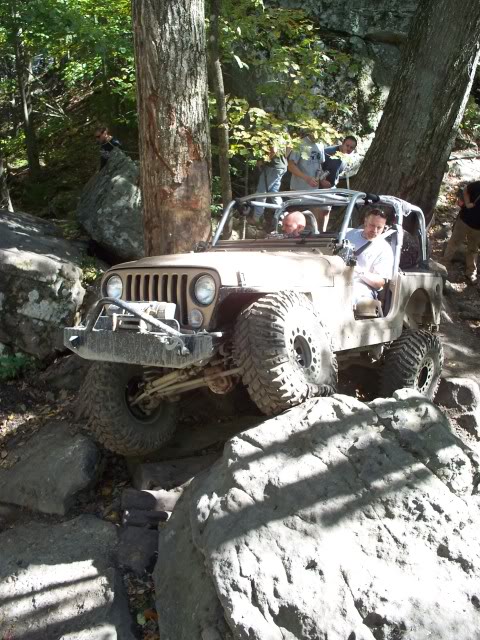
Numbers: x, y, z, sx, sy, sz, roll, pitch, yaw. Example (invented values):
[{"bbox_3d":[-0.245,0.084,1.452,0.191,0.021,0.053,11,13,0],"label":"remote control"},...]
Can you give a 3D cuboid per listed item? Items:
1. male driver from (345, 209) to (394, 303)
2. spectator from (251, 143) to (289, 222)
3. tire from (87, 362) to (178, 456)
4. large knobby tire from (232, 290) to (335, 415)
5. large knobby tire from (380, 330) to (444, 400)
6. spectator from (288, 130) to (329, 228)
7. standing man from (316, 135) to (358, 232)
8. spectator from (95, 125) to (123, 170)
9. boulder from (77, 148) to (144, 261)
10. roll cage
[{"bbox_3d":[1.032,-0.455,5.859,0.600,1.100,0.900,4,9,38],"label":"male driver"},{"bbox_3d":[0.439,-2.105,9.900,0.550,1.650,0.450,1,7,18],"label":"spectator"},{"bbox_3d":[-0.895,0.697,5.407,0.330,0.890,0.890,-21,-6,35],"label":"tire"},{"bbox_3d":[0.297,0.248,4.524,0.330,0.890,0.890,-20,-4,31],"label":"large knobby tire"},{"bbox_3d":[1.650,0.504,6.465,0.330,0.890,0.890,18,17,37],"label":"large knobby tire"},{"bbox_3d":[0.988,-1.897,9.600,0.550,1.750,0.450,-4,7,-21],"label":"spectator"},{"bbox_3d":[1.392,-1.931,9.700,0.550,1.650,0.500,-2,7,-6],"label":"standing man"},{"bbox_3d":[-1.991,-2.066,10.000,0.450,1.650,0.500,-5,8,-31],"label":"spectator"},{"bbox_3d":[-1.501,-1.475,8.500,1.100,1.400,1.150,-2,7,-11],"label":"boulder"},{"bbox_3d":[0.789,-0.814,6.349,1.300,0.750,1.750,3,7,38],"label":"roll cage"}]

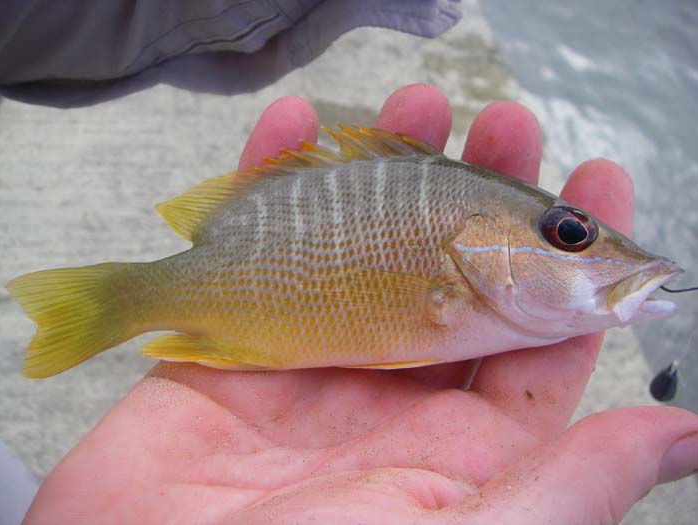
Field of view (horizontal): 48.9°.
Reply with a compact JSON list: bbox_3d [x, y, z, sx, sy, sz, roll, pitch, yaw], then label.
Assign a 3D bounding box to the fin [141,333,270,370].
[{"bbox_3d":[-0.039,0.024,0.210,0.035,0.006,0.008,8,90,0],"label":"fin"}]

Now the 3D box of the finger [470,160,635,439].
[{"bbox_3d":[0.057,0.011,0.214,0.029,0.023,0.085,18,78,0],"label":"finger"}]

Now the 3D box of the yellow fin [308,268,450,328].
[{"bbox_3d":[0.007,0.008,0.204,0.039,0.005,0.015,4,90,0],"label":"yellow fin"}]

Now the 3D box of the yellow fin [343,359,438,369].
[{"bbox_3d":[0.011,0.028,0.207,0.027,0.006,0.003,-5,90,0],"label":"yellow fin"}]

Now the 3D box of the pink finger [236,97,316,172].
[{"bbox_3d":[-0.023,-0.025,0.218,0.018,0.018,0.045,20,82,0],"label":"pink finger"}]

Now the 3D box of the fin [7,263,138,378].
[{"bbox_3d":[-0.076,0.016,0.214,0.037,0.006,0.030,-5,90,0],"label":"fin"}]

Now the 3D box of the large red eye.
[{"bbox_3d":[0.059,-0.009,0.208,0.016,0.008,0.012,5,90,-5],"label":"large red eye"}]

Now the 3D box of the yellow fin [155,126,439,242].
[{"bbox_3d":[-0.014,-0.024,0.212,0.079,0.007,0.023,-13,90,0],"label":"yellow fin"}]

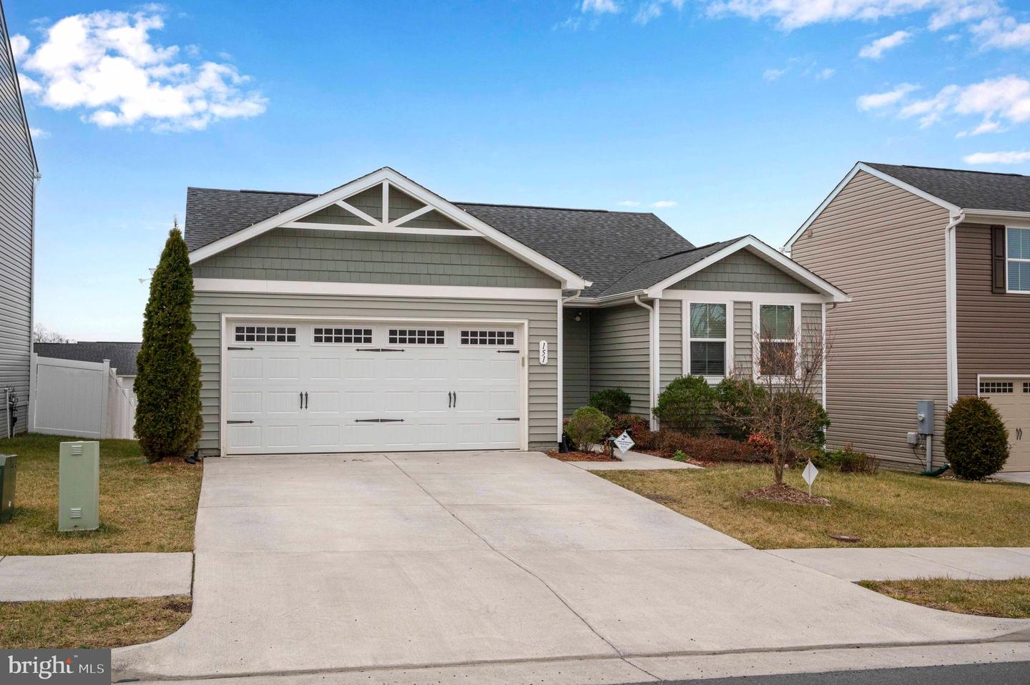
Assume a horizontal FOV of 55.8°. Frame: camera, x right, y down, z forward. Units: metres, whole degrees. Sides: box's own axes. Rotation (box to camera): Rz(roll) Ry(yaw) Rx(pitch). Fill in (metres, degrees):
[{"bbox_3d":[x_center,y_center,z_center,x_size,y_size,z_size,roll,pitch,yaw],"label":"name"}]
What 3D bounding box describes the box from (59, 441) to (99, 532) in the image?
[{"bbox_3d":[-4.269,1.400,9.539,0.330,0.860,0.320,1,-2,-17],"label":"box"}]

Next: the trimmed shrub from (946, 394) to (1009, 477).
[{"bbox_3d":[9.695,2.000,20.403,1.250,1.750,1.250,1,-2,-17],"label":"trimmed shrub"}]

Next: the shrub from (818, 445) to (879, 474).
[{"bbox_3d":[5.927,2.079,17.272,1.100,0.530,0.900,1,-2,-17],"label":"shrub"}]

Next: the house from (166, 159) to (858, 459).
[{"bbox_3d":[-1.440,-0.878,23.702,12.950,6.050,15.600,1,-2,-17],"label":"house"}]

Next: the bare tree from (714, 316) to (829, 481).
[{"bbox_3d":[3.695,0.787,13.884,1.650,2.440,1.550,1,-2,-17],"label":"bare tree"}]

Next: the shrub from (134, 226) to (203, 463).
[{"bbox_3d":[-5.026,0.018,14.119,0.950,3.460,0.950,1,-2,-17],"label":"shrub"}]

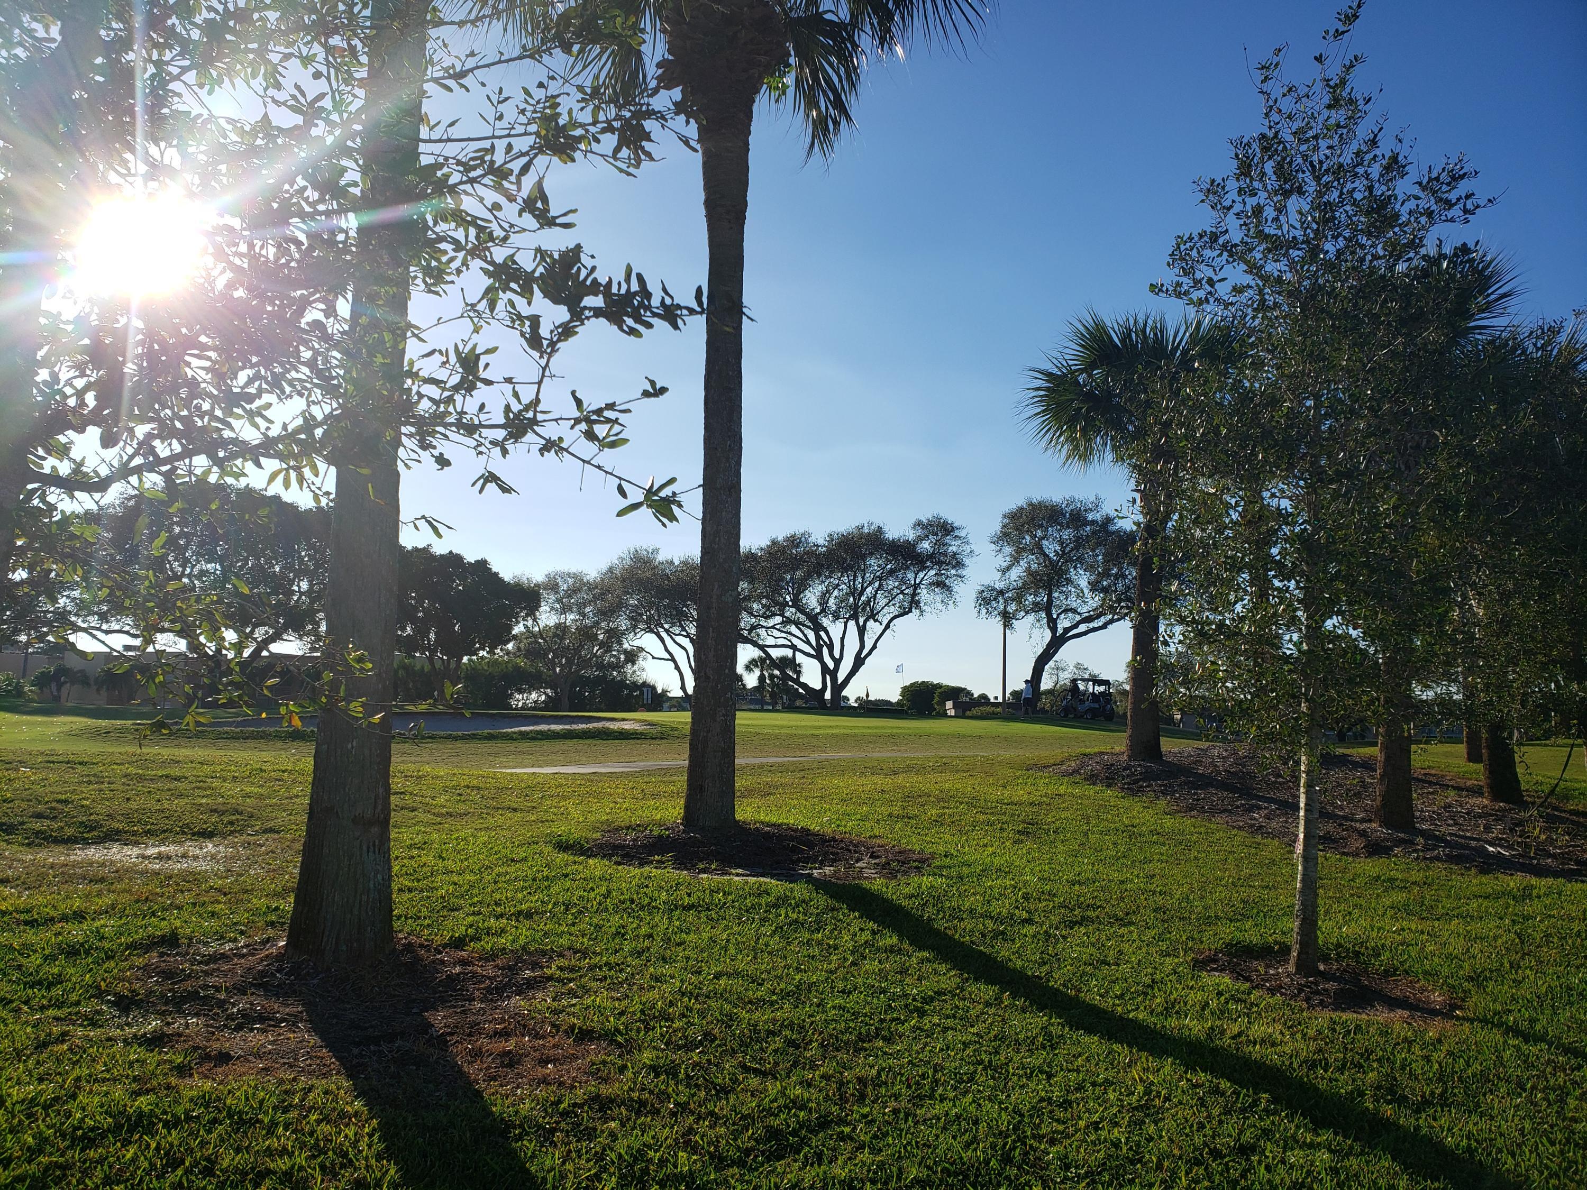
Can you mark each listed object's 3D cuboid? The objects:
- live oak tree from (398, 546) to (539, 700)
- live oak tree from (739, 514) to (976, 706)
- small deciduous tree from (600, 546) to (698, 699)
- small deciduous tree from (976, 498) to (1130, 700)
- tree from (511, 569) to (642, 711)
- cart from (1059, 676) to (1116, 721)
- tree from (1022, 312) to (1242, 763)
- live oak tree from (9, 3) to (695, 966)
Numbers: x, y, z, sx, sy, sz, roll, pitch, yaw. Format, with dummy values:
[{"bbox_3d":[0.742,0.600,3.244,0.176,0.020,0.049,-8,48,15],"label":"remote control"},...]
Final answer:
[{"bbox_3d":[-19.755,1.729,71.365,9.200,9.200,8.800,0,-5,0],"label":"live oak tree"},{"bbox_3d":[3.481,1.056,69.444,13.800,11.200,12.500,0,-5,0],"label":"live oak tree"},{"bbox_3d":[-8.201,1.768,72.369,8.000,9.300,7.800,0,-5,0],"label":"small deciduous tree"},{"bbox_3d":[13.137,0.515,60.428,8.600,10.800,8.200,0,-5,0],"label":"small deciduous tree"},{"bbox_3d":[-12.924,2.668,71.337,8.200,8.500,8.000,0,-5,0],"label":"tree"},{"bbox_3d":[12.669,4.483,51.574,1.200,1.860,2.500,5,-6,-45],"label":"cart"},{"bbox_3d":[5.996,-1.021,21.313,4.000,7.900,3.900,0,-5,0],"label":"tree"},{"bbox_3d":[-2.373,-1.030,6.638,4.000,6.000,3.600,0,-5,0],"label":"live oak tree"}]

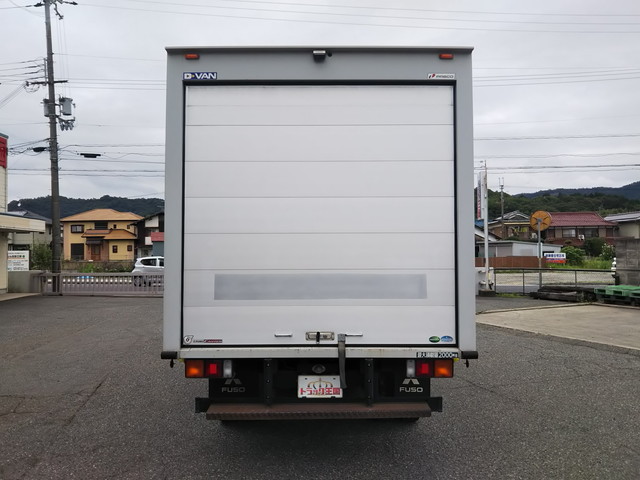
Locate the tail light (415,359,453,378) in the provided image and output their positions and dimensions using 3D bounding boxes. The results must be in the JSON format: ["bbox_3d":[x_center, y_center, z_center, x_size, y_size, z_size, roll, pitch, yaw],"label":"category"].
[{"bbox_3d":[0.819,0.930,4.000,0.275,0.135,0.070,0,-2,0],"label":"tail light"}]

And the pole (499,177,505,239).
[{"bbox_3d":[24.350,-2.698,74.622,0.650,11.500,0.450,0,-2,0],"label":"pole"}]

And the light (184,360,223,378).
[{"bbox_3d":[-0.837,0.934,4.000,0.275,0.135,0.070,0,-2,0],"label":"light"}]

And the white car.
[{"bbox_3d":[-7.450,1.701,28.561,3.900,1.530,1.650,0,-2,0],"label":"white car"}]

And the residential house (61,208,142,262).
[{"bbox_3d":[-30.100,-0.694,81.062,11.100,7.700,8.600,0,-2,3],"label":"residential house"}]

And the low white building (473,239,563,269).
[{"bbox_3d":[22.700,1.830,62.773,8.800,3.100,5.600,1,-2,-25],"label":"low white building"}]

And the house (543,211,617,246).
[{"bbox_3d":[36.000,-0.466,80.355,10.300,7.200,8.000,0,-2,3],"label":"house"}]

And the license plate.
[{"bbox_3d":[0.007,1.072,4.040,0.330,0.165,0.015,0,-2,0],"label":"license plate"}]

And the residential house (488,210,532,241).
[{"bbox_3d":[28.400,-0.429,81.554,6.600,7.200,7.600,0,-2,2],"label":"residential house"}]

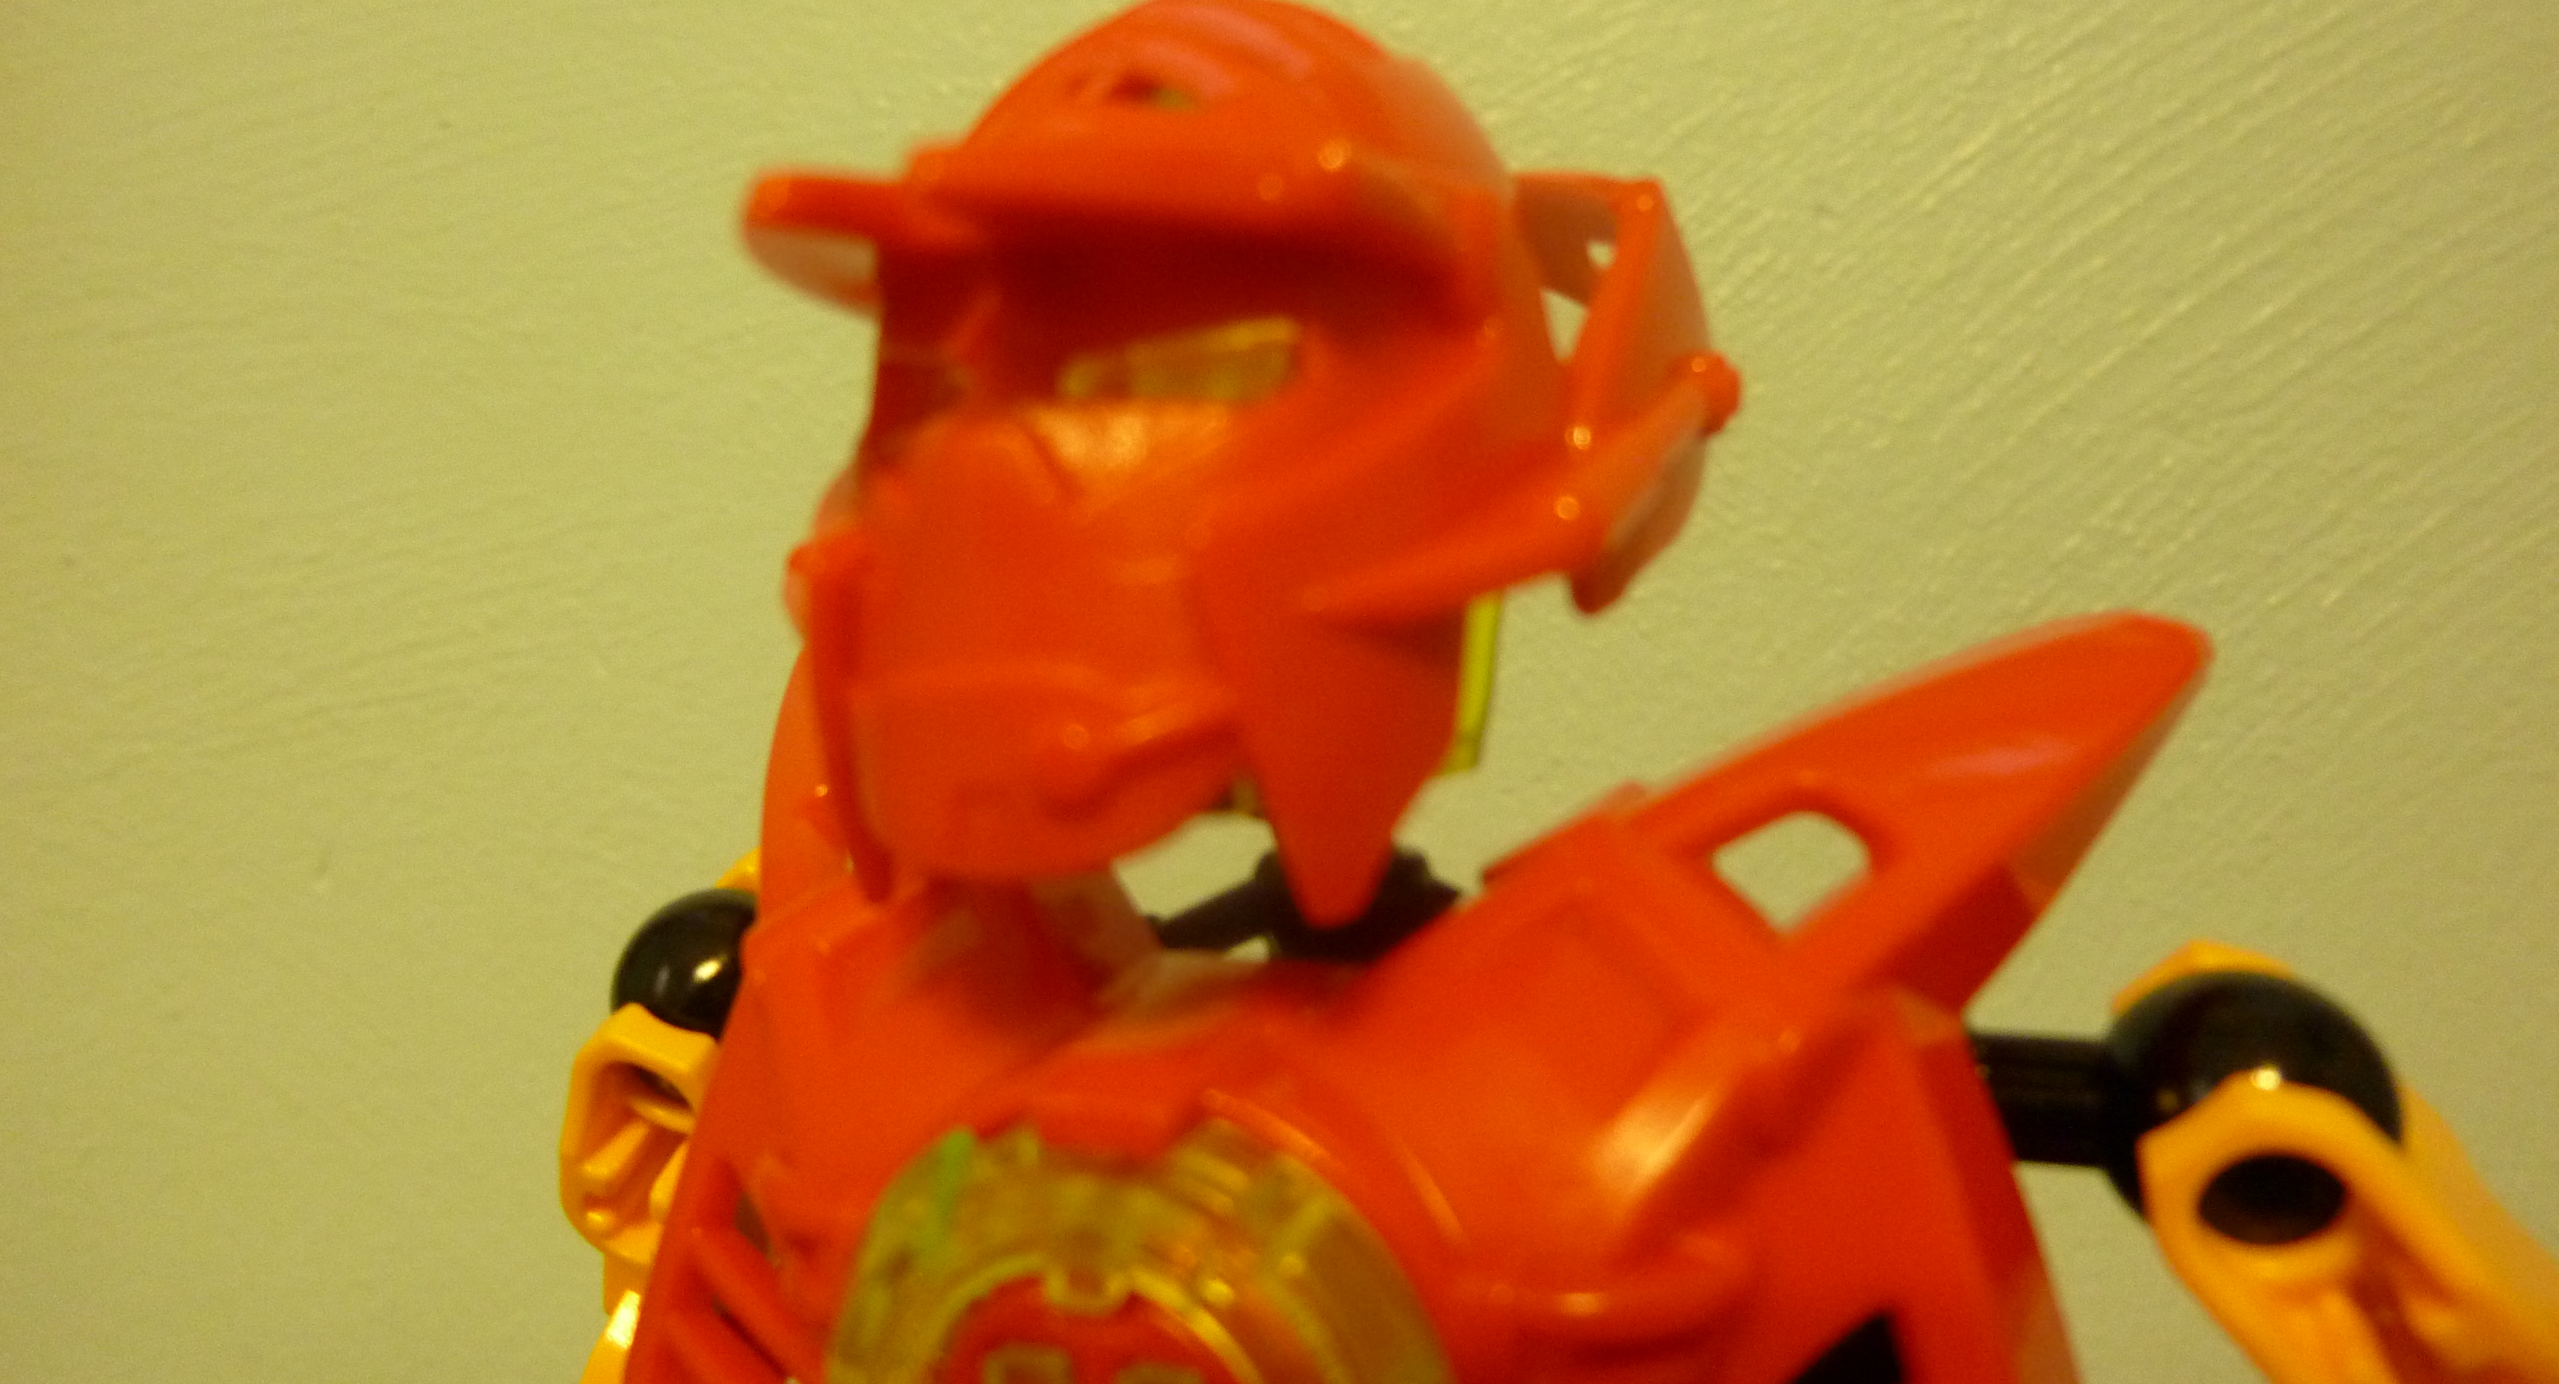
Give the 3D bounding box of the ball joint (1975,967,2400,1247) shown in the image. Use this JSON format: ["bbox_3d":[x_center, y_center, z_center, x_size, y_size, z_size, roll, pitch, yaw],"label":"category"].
[{"bbox_3d":[0.032,0.015,0.068,0.016,0.010,0.010,2,4,18],"label":"ball joint"}]

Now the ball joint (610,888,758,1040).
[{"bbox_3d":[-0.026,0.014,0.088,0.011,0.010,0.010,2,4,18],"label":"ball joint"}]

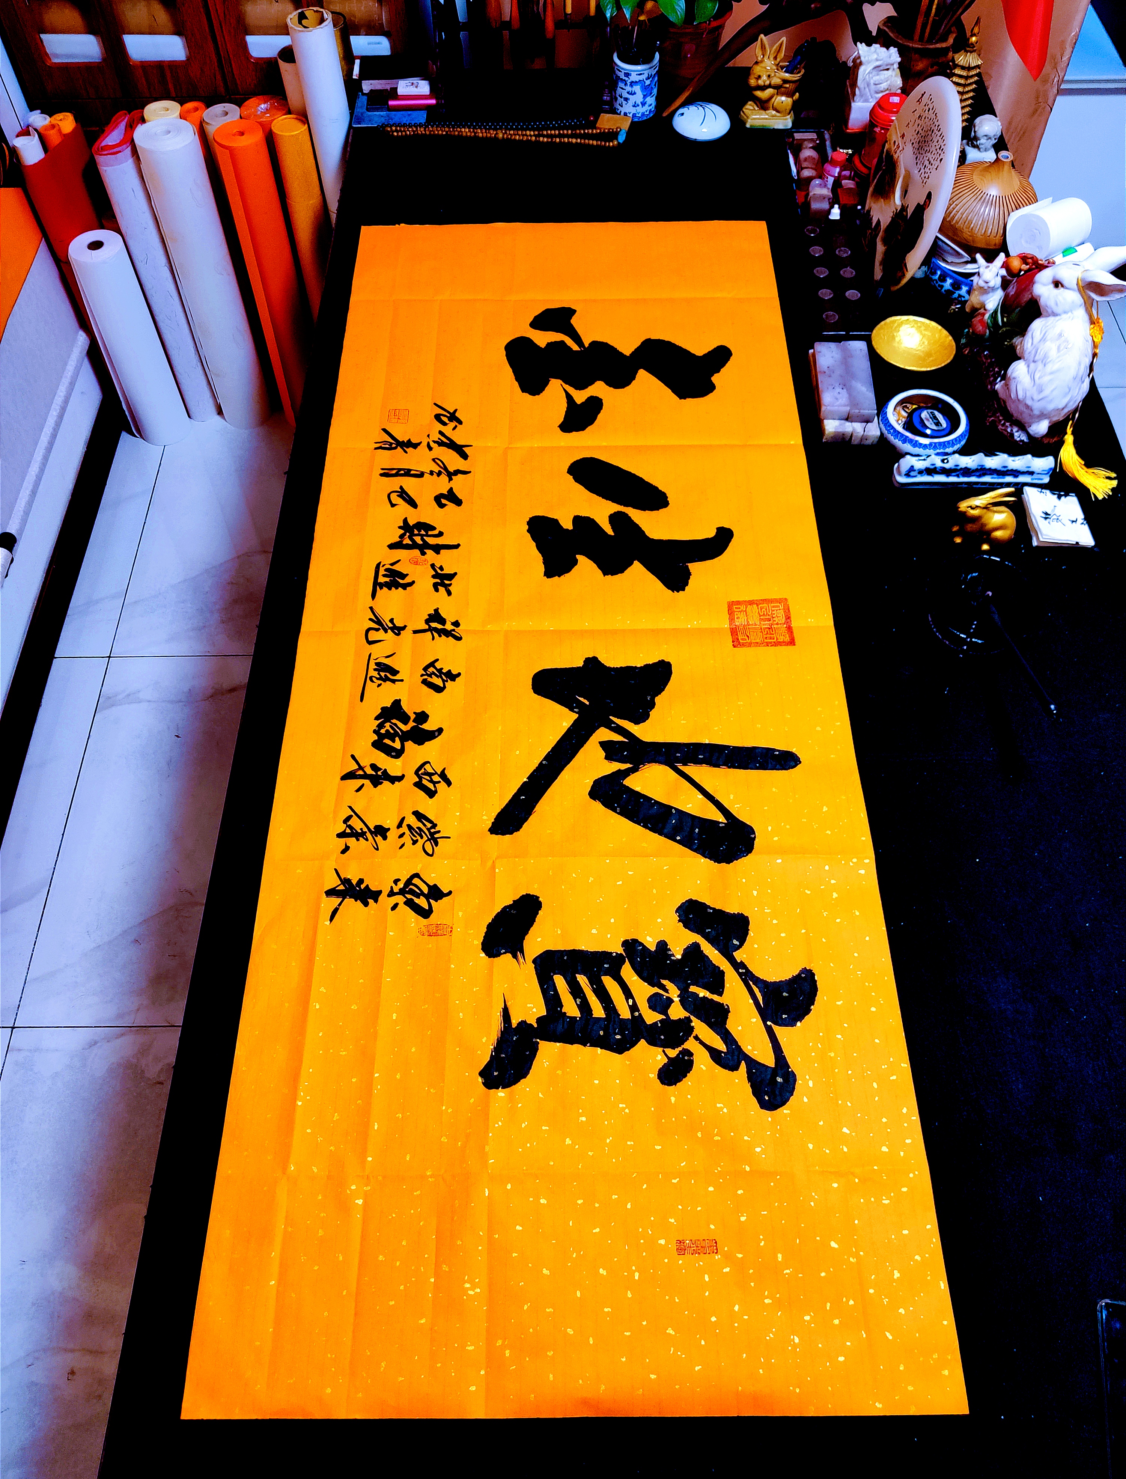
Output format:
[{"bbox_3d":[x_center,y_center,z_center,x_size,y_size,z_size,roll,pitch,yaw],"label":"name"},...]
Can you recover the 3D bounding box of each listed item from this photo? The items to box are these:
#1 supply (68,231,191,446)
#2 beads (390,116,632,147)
[{"bbox_3d":[-0.965,-0.889,2.542,0.113,0.490,0.113,0,58,0],"label":"supply"},{"bbox_3d":[-0.111,-1.140,2.113,0.455,0.012,0.090,0,58,0],"label":"beads"}]

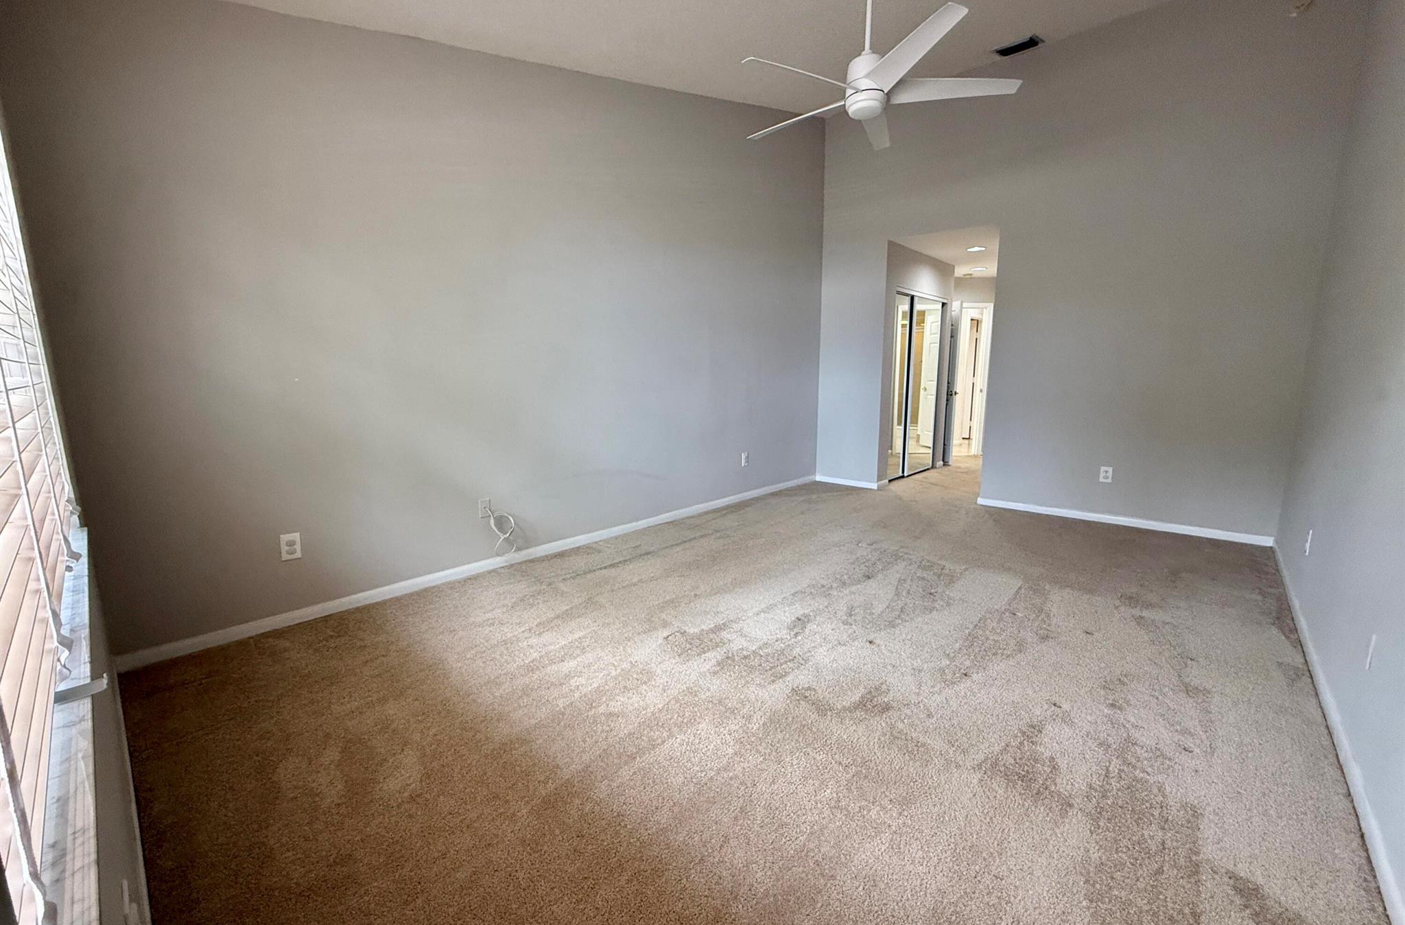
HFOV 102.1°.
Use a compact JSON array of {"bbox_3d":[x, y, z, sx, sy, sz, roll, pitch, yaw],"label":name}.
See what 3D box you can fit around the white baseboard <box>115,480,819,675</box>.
[{"bbox_3d":[-0.555,0.485,4.213,0.018,0.076,5.328,8,12,41],"label":"white baseboard"}]

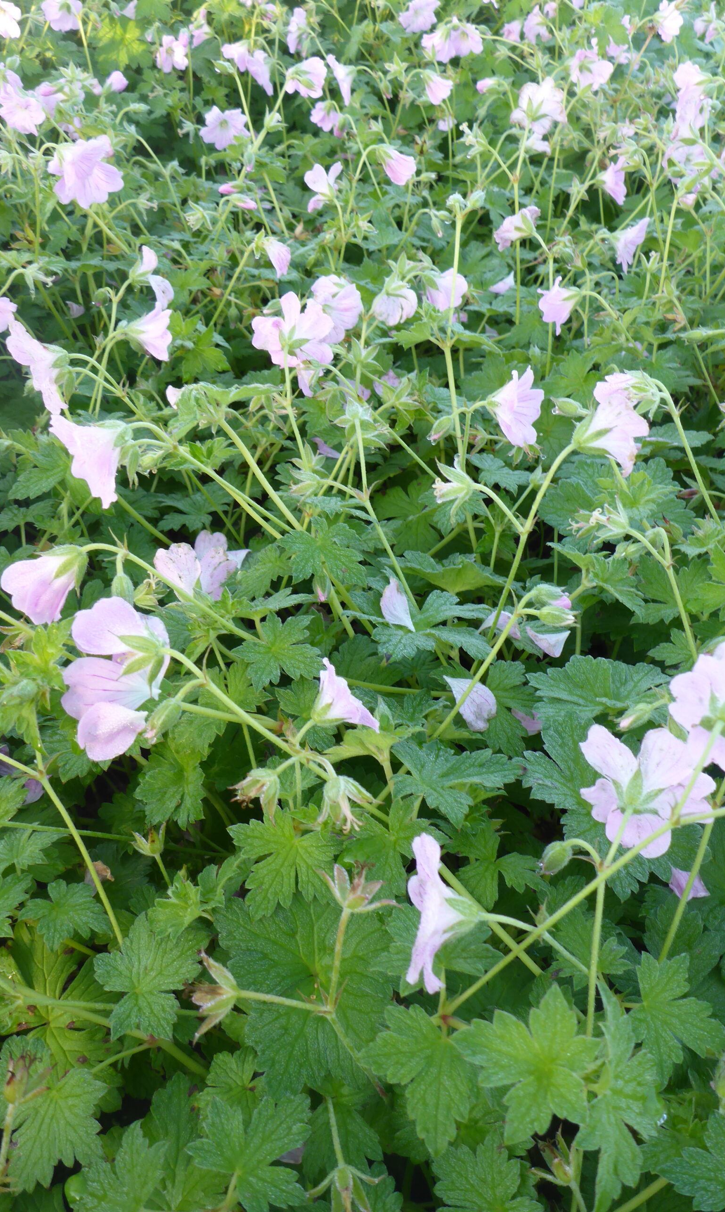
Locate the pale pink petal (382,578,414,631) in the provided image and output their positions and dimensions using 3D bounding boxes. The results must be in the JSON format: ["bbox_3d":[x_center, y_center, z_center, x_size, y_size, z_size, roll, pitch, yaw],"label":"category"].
[{"bbox_3d":[0.014,-0.001,0.390,0.013,0.007,0.021,-19,76,-11],"label":"pale pink petal"}]

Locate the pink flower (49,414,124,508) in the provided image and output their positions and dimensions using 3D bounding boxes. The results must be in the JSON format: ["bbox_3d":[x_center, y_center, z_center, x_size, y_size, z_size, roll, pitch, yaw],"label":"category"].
[{"bbox_3d":[-0.098,-0.059,0.365,0.020,0.037,0.038,-34,44,6],"label":"pink flower"}]

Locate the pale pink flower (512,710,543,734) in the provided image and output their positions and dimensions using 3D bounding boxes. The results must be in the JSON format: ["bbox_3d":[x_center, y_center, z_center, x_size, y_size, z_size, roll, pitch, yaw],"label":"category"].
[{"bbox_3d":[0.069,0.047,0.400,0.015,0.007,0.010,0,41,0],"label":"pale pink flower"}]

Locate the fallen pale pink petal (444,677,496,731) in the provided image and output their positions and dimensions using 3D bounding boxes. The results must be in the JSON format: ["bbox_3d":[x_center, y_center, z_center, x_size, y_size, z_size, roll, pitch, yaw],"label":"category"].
[{"bbox_3d":[0.042,0.038,0.380,0.020,0.012,0.017,0,41,0],"label":"fallen pale pink petal"}]

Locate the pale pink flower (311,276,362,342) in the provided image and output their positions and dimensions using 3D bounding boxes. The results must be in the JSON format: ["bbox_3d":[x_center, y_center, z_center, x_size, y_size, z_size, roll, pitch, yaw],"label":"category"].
[{"bbox_3d":[-0.018,-0.162,0.520,0.033,0.036,0.020,31,5,32],"label":"pale pink flower"}]

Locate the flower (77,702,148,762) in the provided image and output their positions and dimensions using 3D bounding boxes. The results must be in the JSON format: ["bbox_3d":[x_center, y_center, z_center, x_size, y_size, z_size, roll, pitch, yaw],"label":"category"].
[{"bbox_3d":[-0.080,0.040,0.310,0.023,0.011,0.015,0,41,0],"label":"flower"}]

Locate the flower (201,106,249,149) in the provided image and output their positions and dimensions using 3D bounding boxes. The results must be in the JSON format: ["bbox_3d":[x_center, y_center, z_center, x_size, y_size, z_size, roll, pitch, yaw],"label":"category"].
[{"bbox_3d":[-0.112,-0.386,0.790,0.037,0.033,0.016,-6,30,-7],"label":"flower"}]

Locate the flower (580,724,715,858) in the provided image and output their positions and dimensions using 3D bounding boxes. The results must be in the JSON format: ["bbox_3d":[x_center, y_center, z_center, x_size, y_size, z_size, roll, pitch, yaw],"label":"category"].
[{"bbox_3d":[0.083,0.058,0.292,0.040,0.041,0.018,18,14,21],"label":"flower"}]

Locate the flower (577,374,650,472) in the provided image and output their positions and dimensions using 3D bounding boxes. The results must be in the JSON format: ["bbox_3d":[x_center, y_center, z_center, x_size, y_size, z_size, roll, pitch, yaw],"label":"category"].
[{"bbox_3d":[0.095,-0.075,0.390,0.021,0.037,0.036,6,37,-24],"label":"flower"}]

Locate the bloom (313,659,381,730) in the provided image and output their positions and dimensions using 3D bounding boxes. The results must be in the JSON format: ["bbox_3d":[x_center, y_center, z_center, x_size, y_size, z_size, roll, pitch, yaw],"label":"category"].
[{"bbox_3d":[-0.010,0.037,0.360,0.018,0.028,0.028,-34,51,-24],"label":"bloom"}]

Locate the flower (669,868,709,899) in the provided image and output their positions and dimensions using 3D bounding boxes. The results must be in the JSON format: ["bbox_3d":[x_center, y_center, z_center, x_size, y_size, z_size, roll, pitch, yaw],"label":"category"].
[{"bbox_3d":[0.127,0.107,0.380,0.016,0.008,0.012,0,53,0],"label":"flower"}]

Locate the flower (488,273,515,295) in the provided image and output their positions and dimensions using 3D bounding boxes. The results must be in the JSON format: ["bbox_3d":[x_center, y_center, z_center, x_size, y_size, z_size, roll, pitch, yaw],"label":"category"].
[{"bbox_3d":[0.091,-0.210,0.640,0.018,0.009,0.014,0,41,0],"label":"flower"}]

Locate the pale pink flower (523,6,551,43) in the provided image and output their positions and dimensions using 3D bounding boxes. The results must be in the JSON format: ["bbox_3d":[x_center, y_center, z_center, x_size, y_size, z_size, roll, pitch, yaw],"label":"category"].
[{"bbox_3d":[0.170,-0.556,0.930,0.032,0.033,0.018,-33,16,-34],"label":"pale pink flower"}]

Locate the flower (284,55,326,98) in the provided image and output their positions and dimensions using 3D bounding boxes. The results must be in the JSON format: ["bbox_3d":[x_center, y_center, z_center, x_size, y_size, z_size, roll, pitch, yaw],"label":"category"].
[{"bbox_3d":[-0.052,-0.442,0.810,0.025,0.034,0.035,24,20,-42],"label":"flower"}]

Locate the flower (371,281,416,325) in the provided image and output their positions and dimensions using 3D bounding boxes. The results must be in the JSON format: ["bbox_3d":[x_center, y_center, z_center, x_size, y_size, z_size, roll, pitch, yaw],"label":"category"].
[{"bbox_3d":[0.016,-0.168,0.540,0.021,0.023,0.024,3,37,24],"label":"flower"}]

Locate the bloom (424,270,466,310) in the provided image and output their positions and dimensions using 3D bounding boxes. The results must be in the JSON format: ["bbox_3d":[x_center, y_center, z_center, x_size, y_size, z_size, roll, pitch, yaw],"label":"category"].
[{"bbox_3d":[0.046,-0.194,0.590,0.023,0.024,0.024,-30,33,22],"label":"bloom"}]

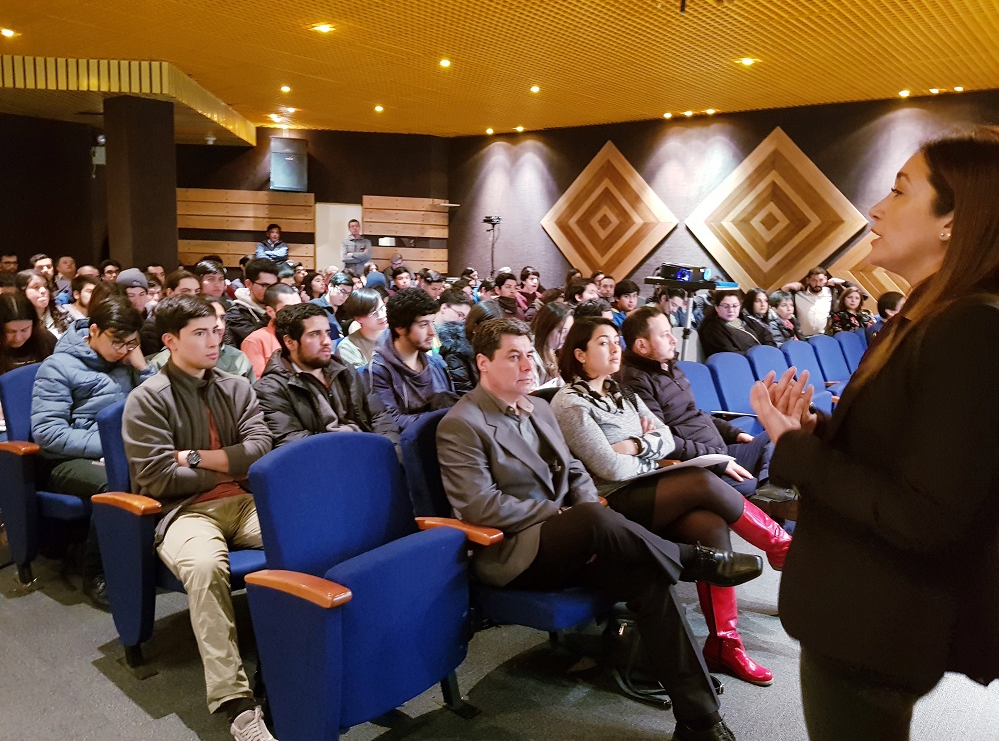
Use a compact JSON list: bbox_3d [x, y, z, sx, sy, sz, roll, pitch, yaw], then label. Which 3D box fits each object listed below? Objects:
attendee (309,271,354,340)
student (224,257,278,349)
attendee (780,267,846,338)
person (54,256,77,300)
[{"bbox_3d":[-1.195,-0.205,6.236,0.820,1.230,0.530,10,12,40],"label":"attendee"},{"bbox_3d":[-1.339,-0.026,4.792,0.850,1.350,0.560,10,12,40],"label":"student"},{"bbox_3d":[3.131,-0.256,7.475,0.660,1.560,0.420,2,8,3],"label":"attendee"},{"bbox_3d":[-4.108,-0.490,7.343,0.540,1.240,0.830,-6,12,-43],"label":"person"}]

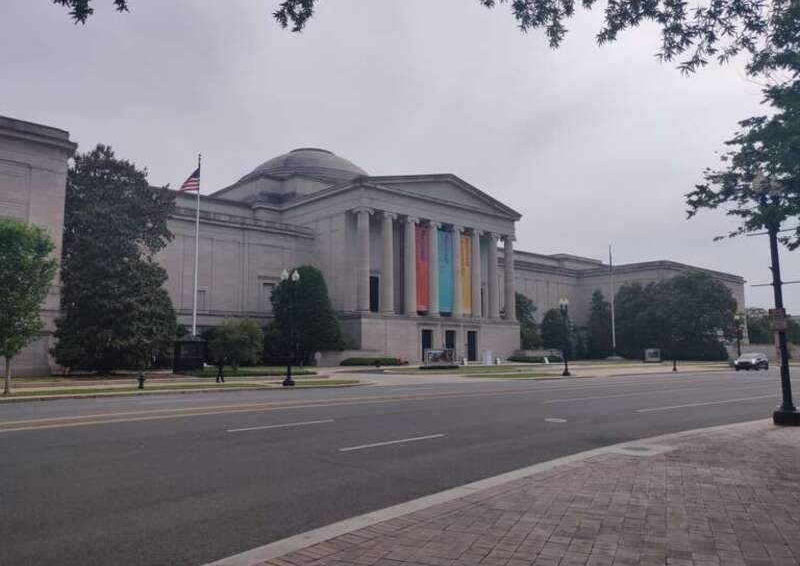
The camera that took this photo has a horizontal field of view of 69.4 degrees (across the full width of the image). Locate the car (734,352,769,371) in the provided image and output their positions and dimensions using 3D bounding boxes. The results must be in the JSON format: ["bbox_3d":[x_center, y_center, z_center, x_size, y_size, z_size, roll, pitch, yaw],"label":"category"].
[{"bbox_3d":[36.477,8.209,59.962,4.600,1.650,1.880,6,-9,-42],"label":"car"}]

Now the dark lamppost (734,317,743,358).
[{"bbox_3d":[40.299,7.033,68.650,1.050,6.200,0.600,6,-9,-42],"label":"dark lamppost"}]

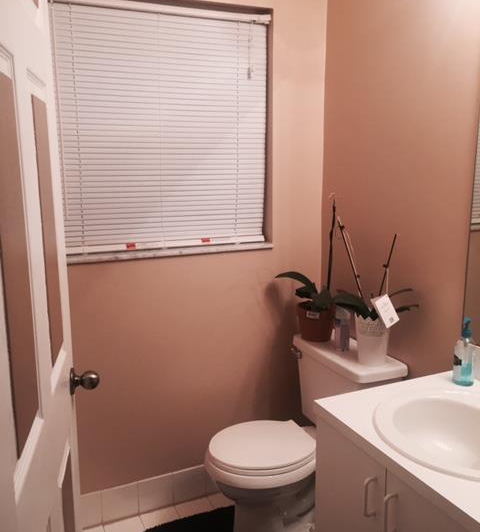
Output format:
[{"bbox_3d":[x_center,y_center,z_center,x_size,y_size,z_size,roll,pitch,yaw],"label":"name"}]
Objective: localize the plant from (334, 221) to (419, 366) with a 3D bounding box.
[{"bbox_3d":[0.486,0.095,1.965,0.230,0.529,0.290,-5,12,-23],"label":"plant"}]

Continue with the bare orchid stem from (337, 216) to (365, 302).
[{"bbox_3d":[0.410,-0.024,1.980,0.128,0.311,0.040,7,13,34],"label":"bare orchid stem"}]

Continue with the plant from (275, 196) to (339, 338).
[{"bbox_3d":[0.279,0.026,2.209,0.275,0.577,0.210,-5,12,-23],"label":"plant"}]

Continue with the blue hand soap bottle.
[{"bbox_3d":[0.693,0.258,1.644,0.064,0.208,0.064,-9,14,-39],"label":"blue hand soap bottle"}]

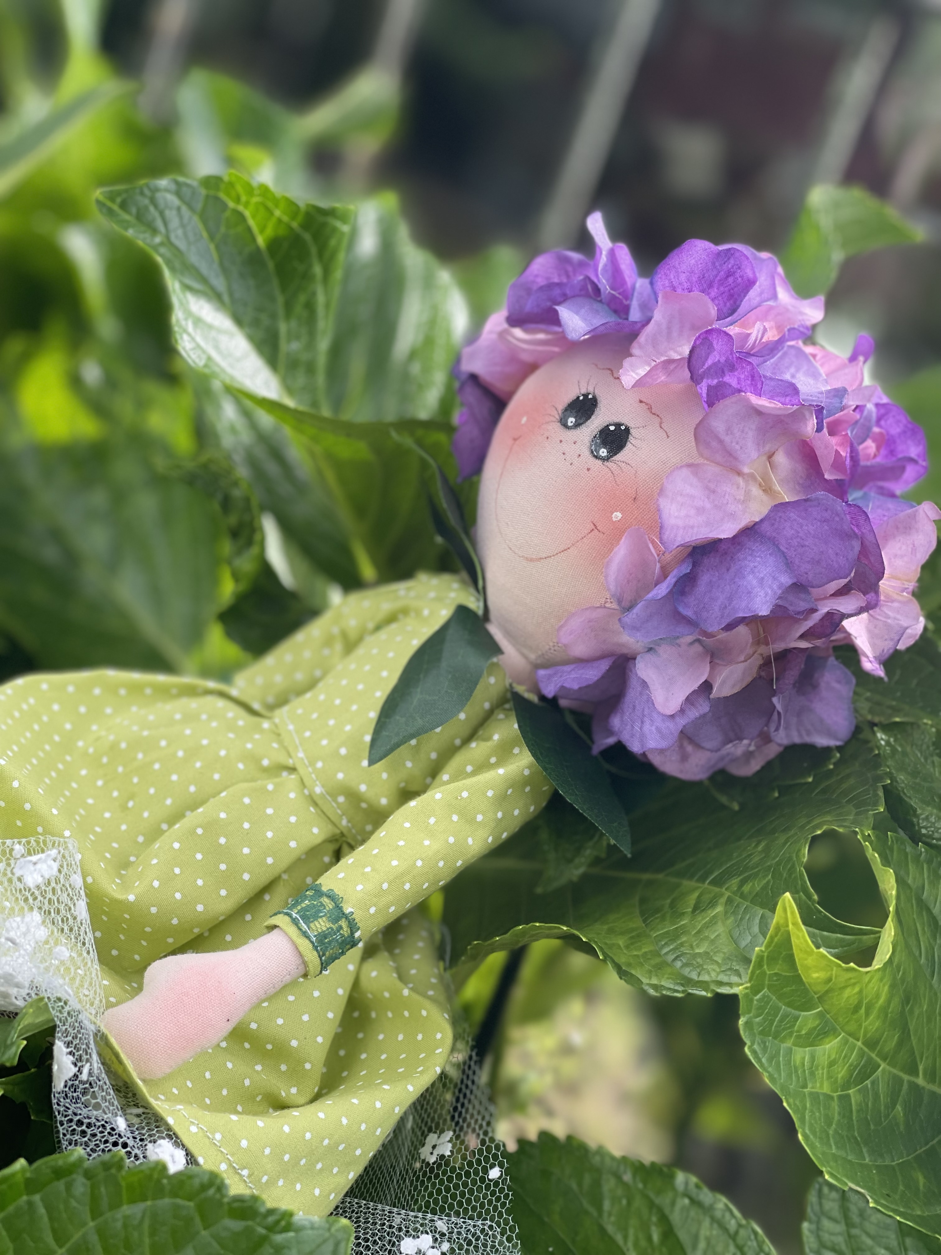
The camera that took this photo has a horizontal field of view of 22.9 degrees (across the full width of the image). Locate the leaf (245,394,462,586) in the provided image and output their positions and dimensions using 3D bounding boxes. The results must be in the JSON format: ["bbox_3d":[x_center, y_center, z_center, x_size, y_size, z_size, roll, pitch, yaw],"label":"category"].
[{"bbox_3d":[-0.033,-0.040,0.672,0.058,0.054,0.035,-12,9,-3],"label":"leaf"}]

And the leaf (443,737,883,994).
[{"bbox_3d":[0.051,0.063,0.615,0.114,0.036,0.078,-1,44,-7],"label":"leaf"}]

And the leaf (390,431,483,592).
[{"bbox_3d":[-0.009,-0.030,0.622,0.021,0.013,0.047,-18,79,-40],"label":"leaf"}]

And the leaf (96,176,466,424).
[{"bbox_3d":[-0.054,-0.093,0.660,0.098,0.060,0.045,11,6,-9],"label":"leaf"}]

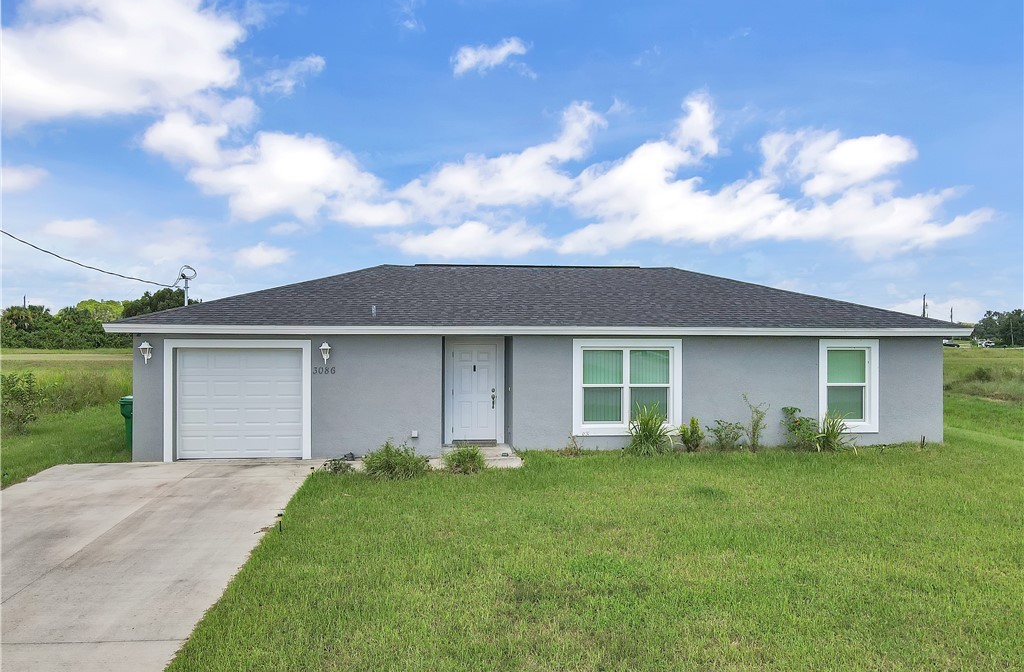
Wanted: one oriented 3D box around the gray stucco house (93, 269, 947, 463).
[{"bbox_3d":[0.576,0.284,18.783,17.330,4.240,9.640,0,0,-7],"label":"gray stucco house"}]

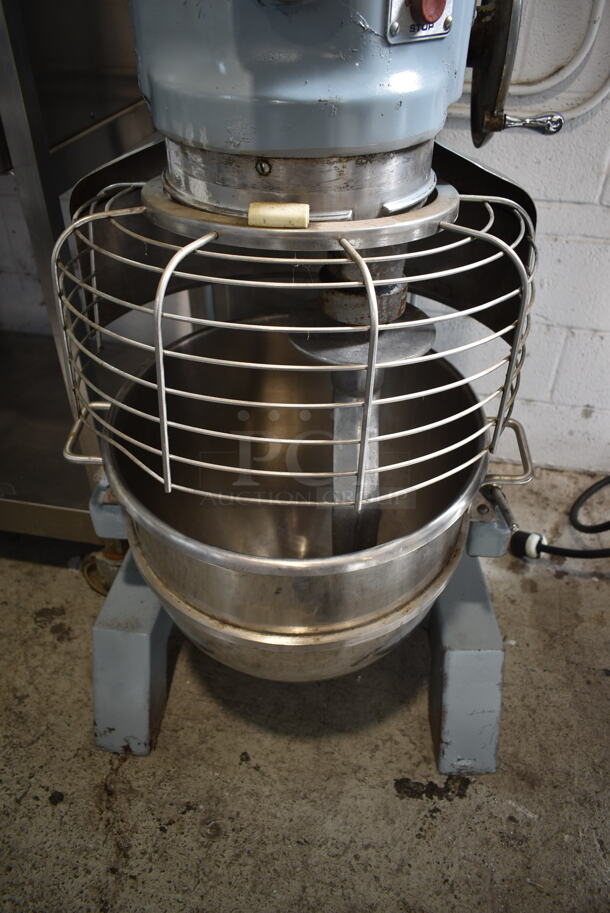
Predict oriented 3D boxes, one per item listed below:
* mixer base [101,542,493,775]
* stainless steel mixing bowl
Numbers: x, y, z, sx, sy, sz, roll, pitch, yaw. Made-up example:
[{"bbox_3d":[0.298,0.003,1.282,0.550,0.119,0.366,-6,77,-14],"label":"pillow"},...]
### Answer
[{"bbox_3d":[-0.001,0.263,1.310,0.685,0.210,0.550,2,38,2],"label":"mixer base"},{"bbox_3d":[-0.011,0.096,1.011,0.485,0.420,0.485,0,44,0],"label":"stainless steel mixing bowl"}]

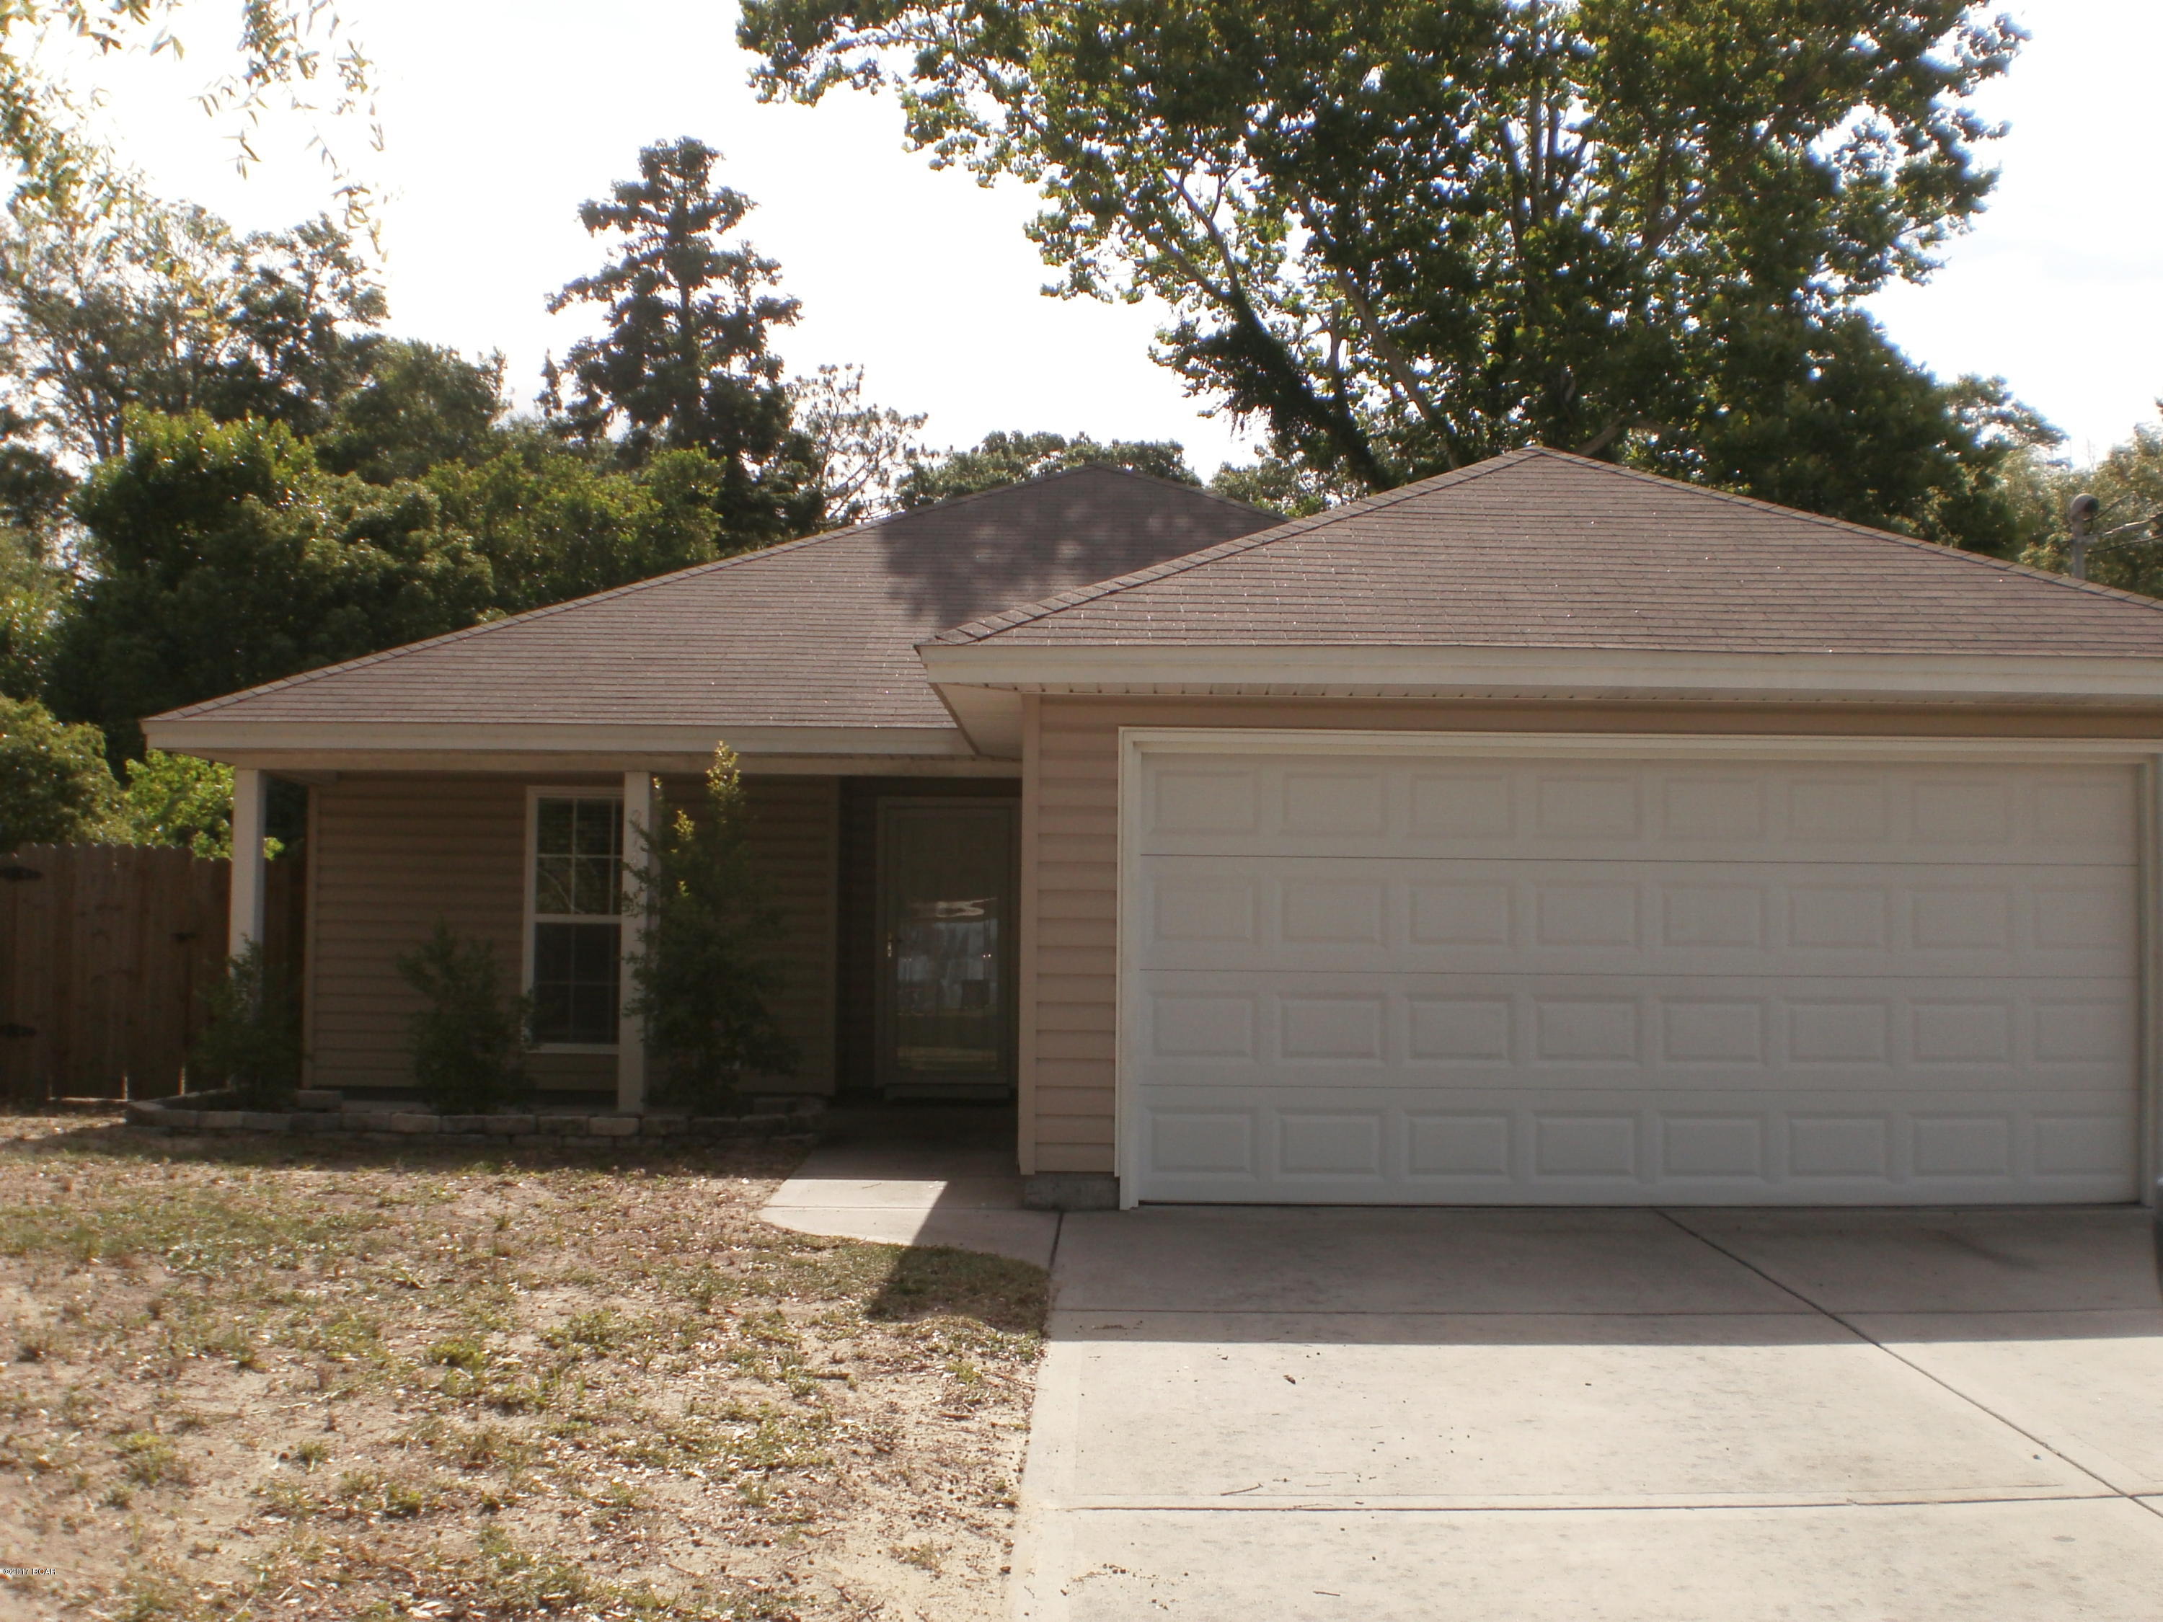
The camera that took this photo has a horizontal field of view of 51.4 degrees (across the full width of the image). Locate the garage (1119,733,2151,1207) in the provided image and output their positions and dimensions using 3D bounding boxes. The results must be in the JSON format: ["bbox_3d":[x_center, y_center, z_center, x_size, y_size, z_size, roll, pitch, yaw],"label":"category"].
[{"bbox_3d":[2.580,0.770,10.470,4.790,2.130,0.100,1,-3,1],"label":"garage"}]

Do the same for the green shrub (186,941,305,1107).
[{"bbox_3d":[-5.310,1.360,14.250,0.730,1.100,0.730,1,-3,1],"label":"green shrub"}]

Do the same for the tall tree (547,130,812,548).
[{"bbox_3d":[-6.200,-3.600,35.000,4.800,13.700,4.800,1,-3,1],"label":"tall tree"}]

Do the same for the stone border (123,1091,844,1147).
[{"bbox_3d":[-3.760,1.960,14.350,4.350,0.210,1.300,1,-3,1],"label":"stone border"}]

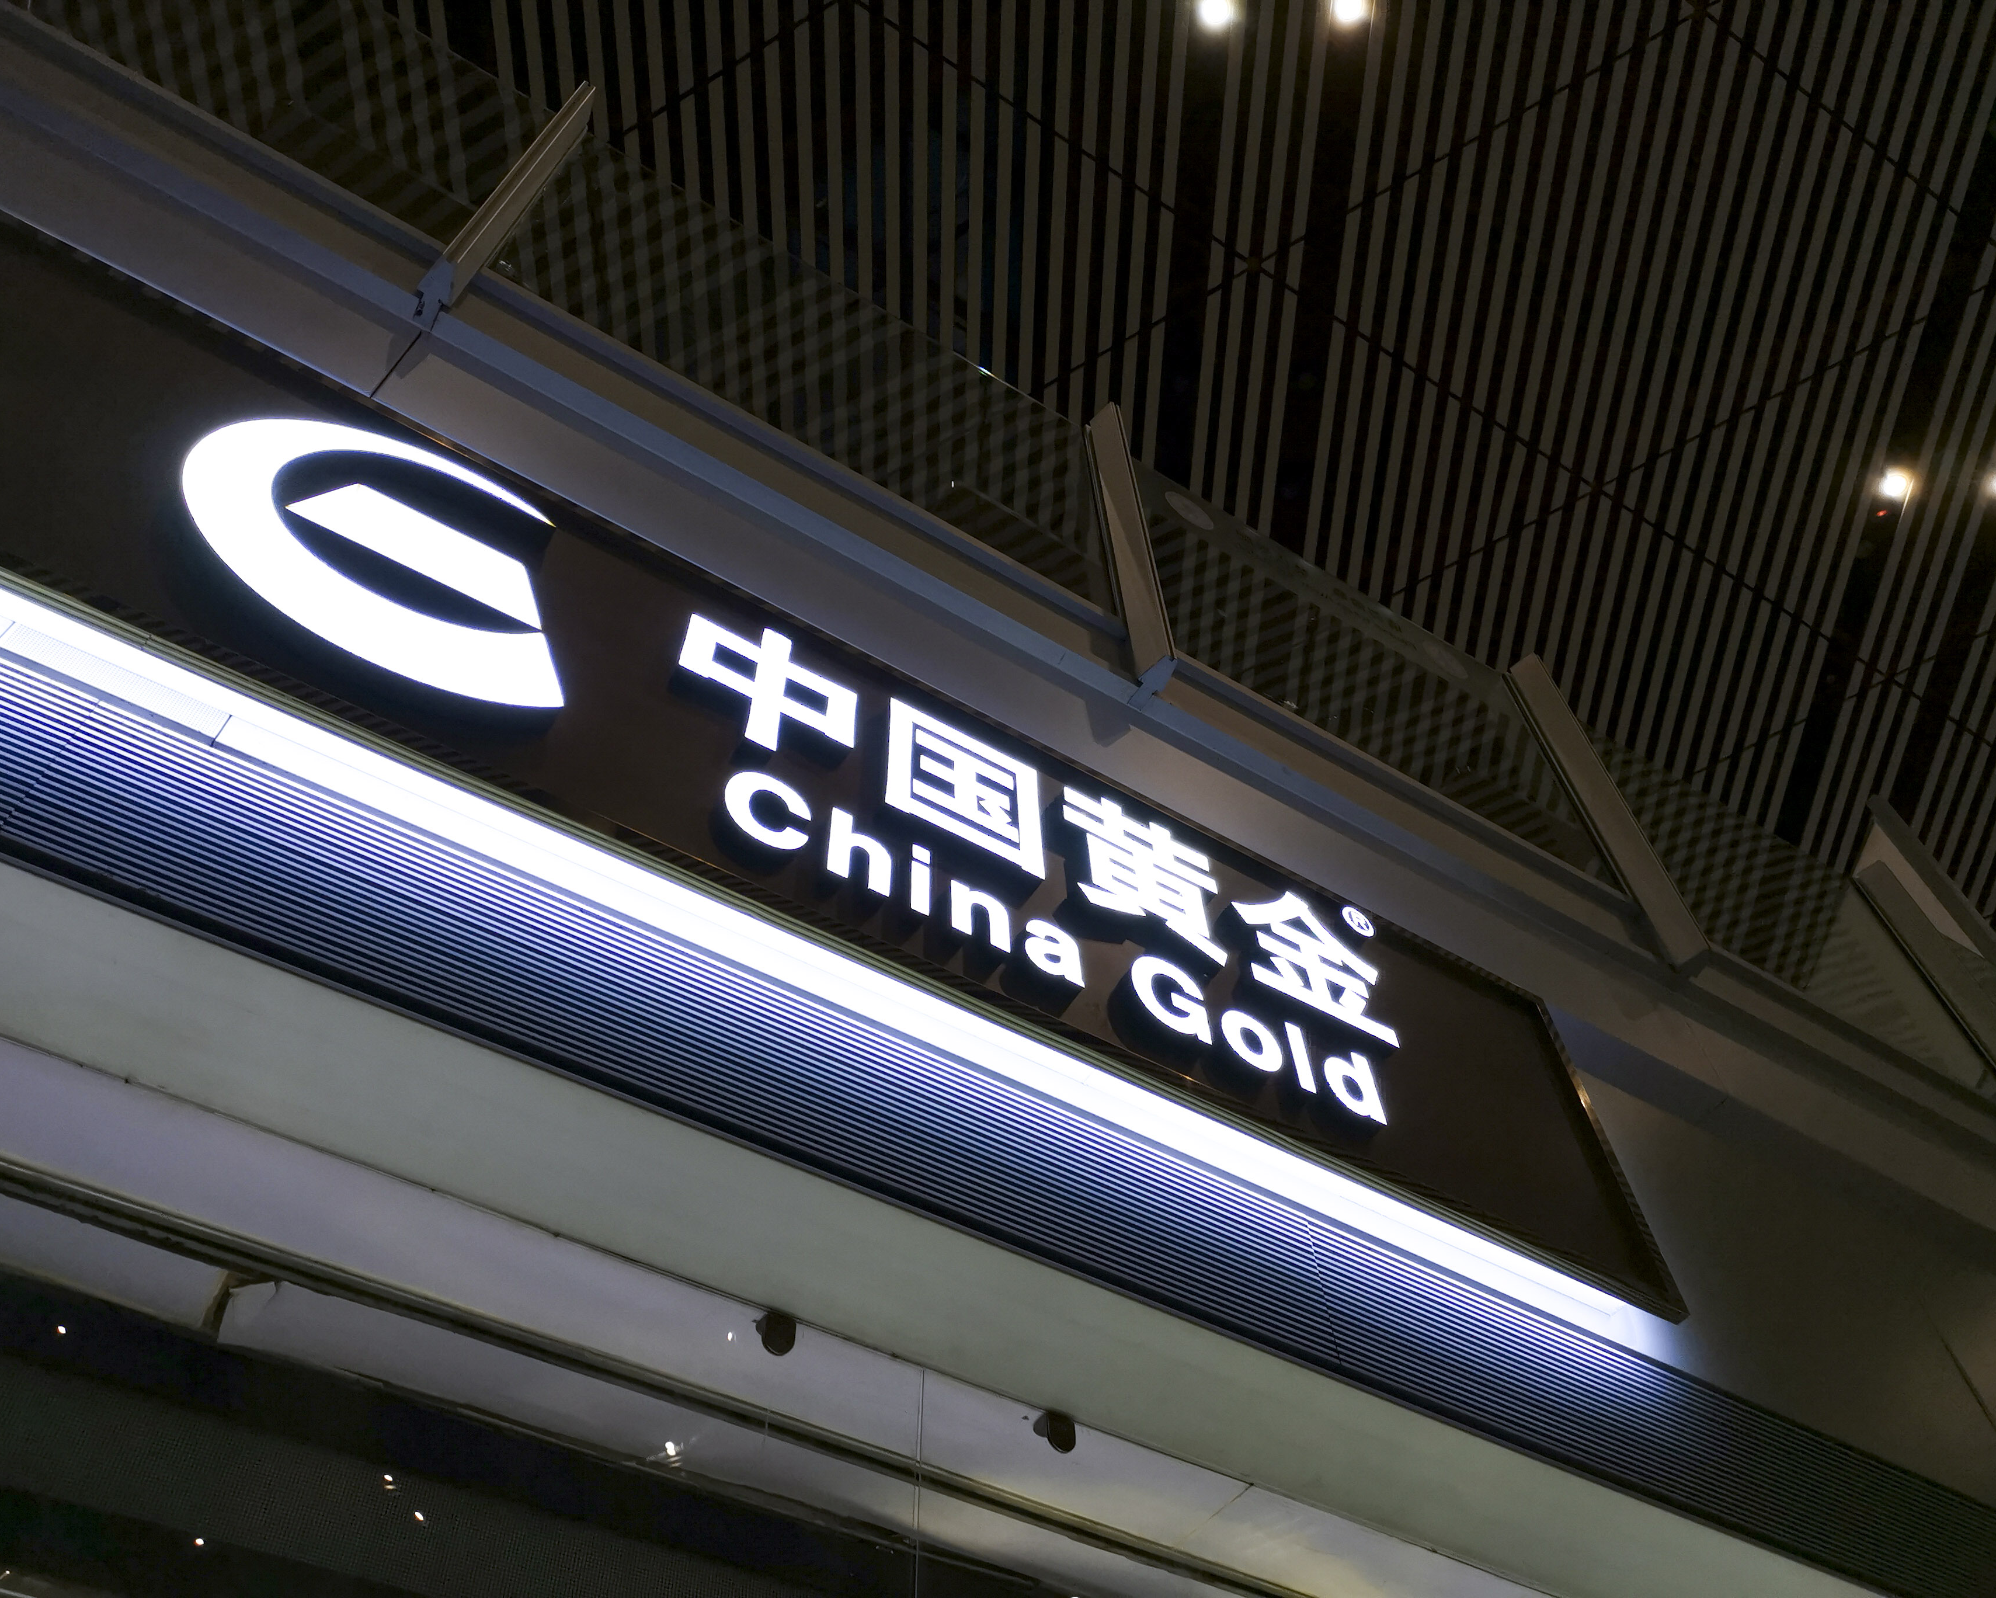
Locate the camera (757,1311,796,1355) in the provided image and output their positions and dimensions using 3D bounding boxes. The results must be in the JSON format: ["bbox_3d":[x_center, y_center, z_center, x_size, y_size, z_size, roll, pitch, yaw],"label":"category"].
[{"bbox_3d":[-0.296,0.720,2.226,0.048,0.066,0.042,26,-60,-18],"label":"camera"}]

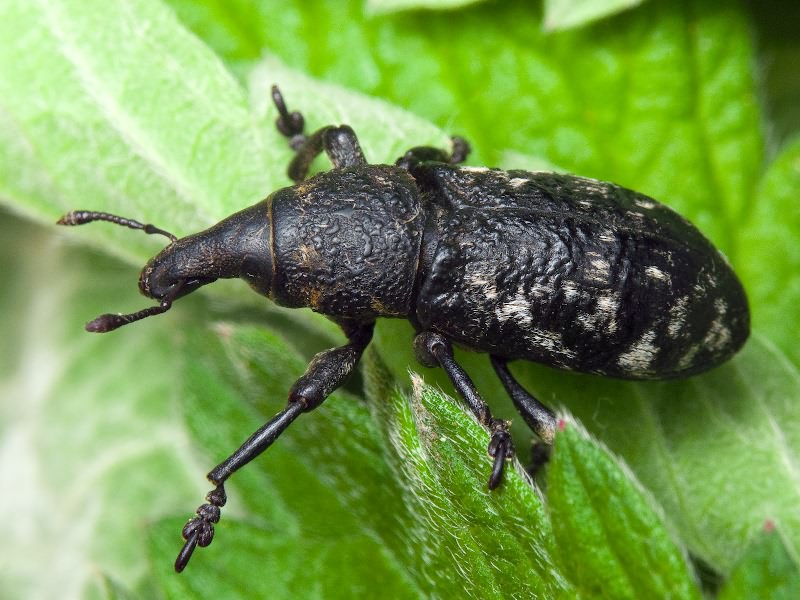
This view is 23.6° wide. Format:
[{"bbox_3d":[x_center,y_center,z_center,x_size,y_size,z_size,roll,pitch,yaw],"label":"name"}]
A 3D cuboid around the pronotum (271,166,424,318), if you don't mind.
[{"bbox_3d":[-0.002,-0.002,0.055,0.004,0.004,0.004,0,61,1],"label":"pronotum"}]

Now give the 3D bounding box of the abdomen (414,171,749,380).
[{"bbox_3d":[0.005,-0.001,0.055,0.010,0.005,0.006,14,56,0],"label":"abdomen"}]

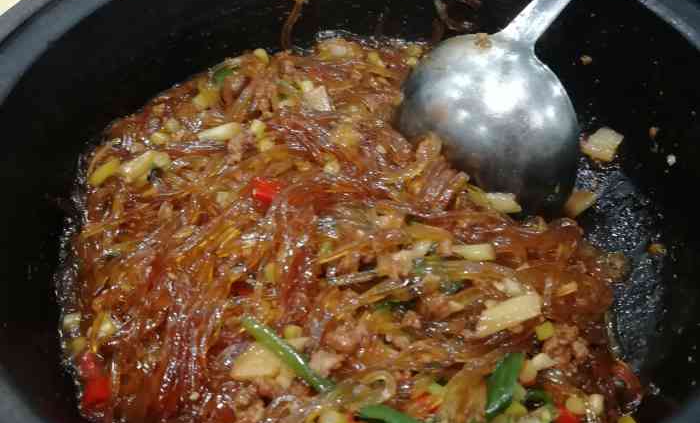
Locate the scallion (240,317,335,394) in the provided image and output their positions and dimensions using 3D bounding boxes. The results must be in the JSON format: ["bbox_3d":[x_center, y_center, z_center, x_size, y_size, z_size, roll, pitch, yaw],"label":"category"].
[{"bbox_3d":[-0.020,0.046,0.230,0.040,0.006,0.005,33,57,26],"label":"scallion"}]

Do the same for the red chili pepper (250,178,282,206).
[{"bbox_3d":[-0.032,-0.007,0.280,0.013,0.007,0.010,9,51,10],"label":"red chili pepper"}]

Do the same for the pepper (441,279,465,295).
[{"bbox_3d":[0.035,0.027,0.249,0.008,0.006,0.005,-5,49,-3],"label":"pepper"}]

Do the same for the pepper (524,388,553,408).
[{"bbox_3d":[0.059,0.058,0.225,0.009,0.007,0.006,0,49,1],"label":"pepper"}]

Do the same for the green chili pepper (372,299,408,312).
[{"bbox_3d":[0.014,0.032,0.248,0.014,0.005,0.005,-7,50,-3],"label":"green chili pepper"}]

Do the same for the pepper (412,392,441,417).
[{"bbox_3d":[0.024,0.059,0.222,0.010,0.007,0.007,-14,51,-9],"label":"pepper"}]

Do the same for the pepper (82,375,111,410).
[{"bbox_3d":[-0.083,0.060,0.240,0.009,0.007,0.012,-6,50,-3],"label":"pepper"}]

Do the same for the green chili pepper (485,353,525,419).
[{"bbox_3d":[0.048,0.054,0.226,0.007,0.007,0.023,21,54,19],"label":"green chili pepper"}]

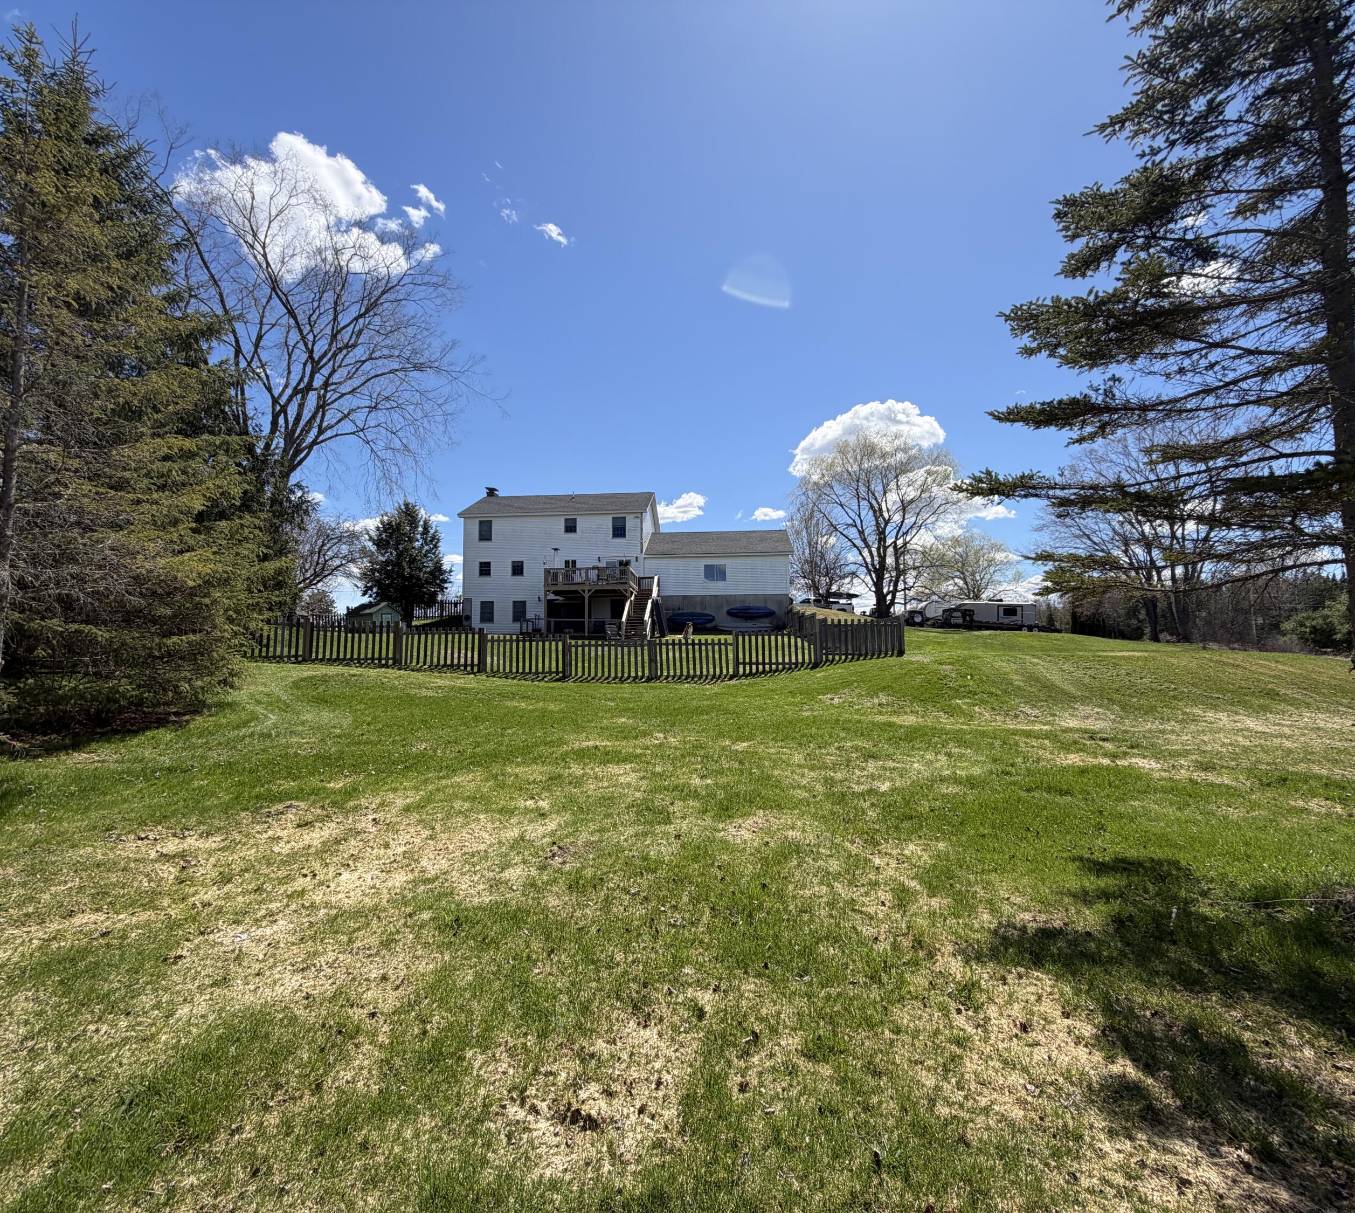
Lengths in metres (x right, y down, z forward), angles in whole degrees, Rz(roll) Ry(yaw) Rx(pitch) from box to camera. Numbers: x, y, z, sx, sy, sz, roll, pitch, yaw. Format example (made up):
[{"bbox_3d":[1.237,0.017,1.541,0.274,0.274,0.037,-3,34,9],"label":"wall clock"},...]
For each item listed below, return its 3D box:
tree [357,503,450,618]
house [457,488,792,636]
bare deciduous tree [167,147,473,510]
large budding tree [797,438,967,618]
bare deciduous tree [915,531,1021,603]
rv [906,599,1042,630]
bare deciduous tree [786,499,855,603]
[{"bbox_3d":[-18.472,-2.925,44.777,6.227,8.534,6.227,0,-4,0],"label":"tree"},{"bbox_3d":[-3.378,-3.130,48.129,22.400,10.700,12.400,-1,-4,4],"label":"house"},{"bbox_3d":[-16.135,-9.187,29.213,13.200,22.000,13.200,0,-4,0],"label":"bare deciduous tree"},{"bbox_3d":[16.679,-6.810,54.507,14.108,15.634,14.108,0,-4,0],"label":"large budding tree"},{"bbox_3d":[36.461,-3.450,82.394,13.369,12.153,13.369,0,-4,0],"label":"bare deciduous tree"},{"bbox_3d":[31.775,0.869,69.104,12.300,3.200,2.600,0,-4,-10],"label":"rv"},{"bbox_3d":[15.123,-5.185,68.393,7.134,12.104,7.134,0,-4,0],"label":"bare deciduous tree"}]

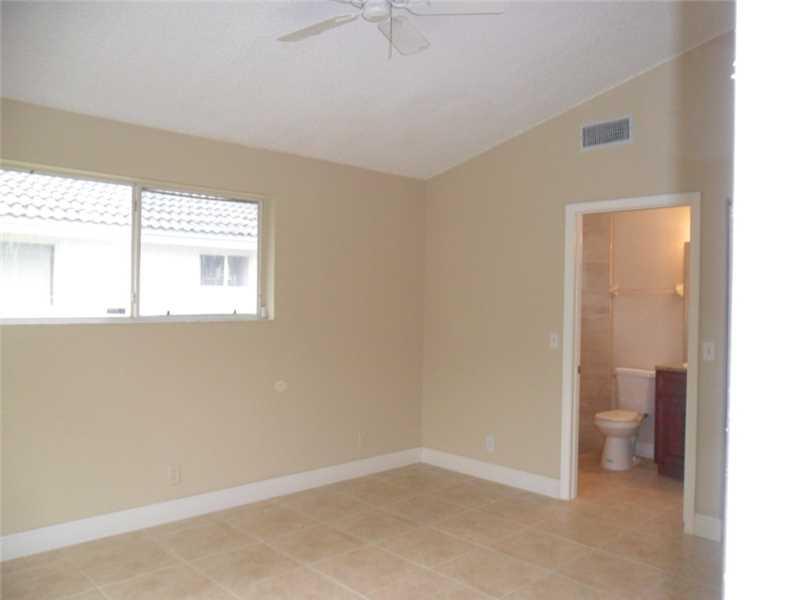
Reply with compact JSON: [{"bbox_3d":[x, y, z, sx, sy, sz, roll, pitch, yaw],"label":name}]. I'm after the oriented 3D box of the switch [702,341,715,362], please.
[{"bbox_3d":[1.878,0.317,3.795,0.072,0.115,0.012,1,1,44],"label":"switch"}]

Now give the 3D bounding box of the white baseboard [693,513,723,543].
[{"bbox_3d":[1.869,1.386,3.789,0.160,0.135,0.018,1,1,44],"label":"white baseboard"}]

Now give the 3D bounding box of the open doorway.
[{"bbox_3d":[1.536,0.389,4.191,0.915,2.110,0.130,1,1,44],"label":"open doorway"}]

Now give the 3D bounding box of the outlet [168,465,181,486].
[{"bbox_3d":[-1.422,1.105,3.945,0.075,0.118,0.012,1,1,-43],"label":"outlet"}]

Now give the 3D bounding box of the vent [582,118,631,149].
[{"bbox_3d":[1.405,-1.132,4.258,0.360,0.175,0.020,1,1,44],"label":"vent"}]

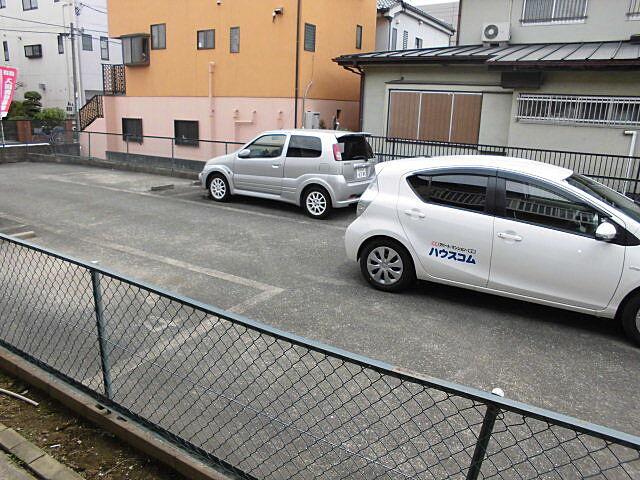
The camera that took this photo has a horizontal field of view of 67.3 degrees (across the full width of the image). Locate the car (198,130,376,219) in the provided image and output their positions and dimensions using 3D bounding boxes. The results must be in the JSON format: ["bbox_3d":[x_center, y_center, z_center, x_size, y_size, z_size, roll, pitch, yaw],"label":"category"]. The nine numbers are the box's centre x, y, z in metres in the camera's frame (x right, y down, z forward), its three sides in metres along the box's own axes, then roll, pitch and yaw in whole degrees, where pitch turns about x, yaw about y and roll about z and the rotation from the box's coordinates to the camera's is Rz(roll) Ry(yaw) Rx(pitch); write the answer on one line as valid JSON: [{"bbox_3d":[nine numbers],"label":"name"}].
[{"bbox_3d":[-0.656,-1.455,9.671,3.620,1.525,1.650,11,17,30],"label":"car"}]

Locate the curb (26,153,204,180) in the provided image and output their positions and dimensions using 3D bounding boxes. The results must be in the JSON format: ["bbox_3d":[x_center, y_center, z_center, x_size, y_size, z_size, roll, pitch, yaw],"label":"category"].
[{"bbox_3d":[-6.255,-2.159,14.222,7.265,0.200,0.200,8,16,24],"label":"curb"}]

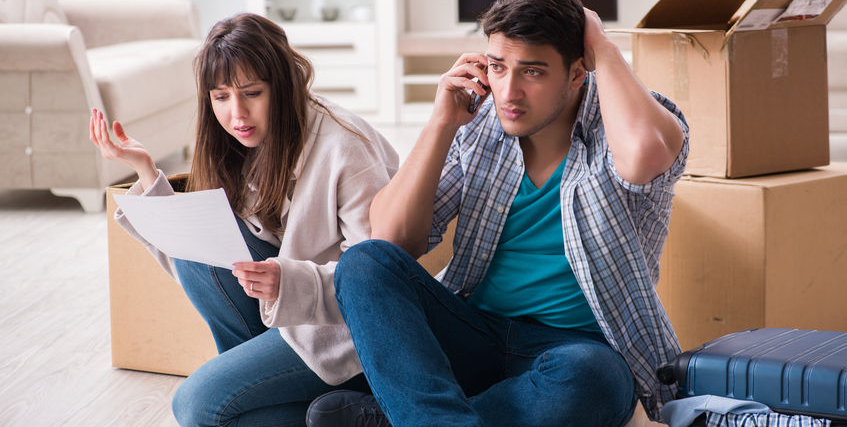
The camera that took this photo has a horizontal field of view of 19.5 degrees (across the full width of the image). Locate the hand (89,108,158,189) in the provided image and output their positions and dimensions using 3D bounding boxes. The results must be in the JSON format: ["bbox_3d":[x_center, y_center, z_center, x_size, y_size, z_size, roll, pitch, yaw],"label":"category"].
[{"bbox_3d":[-0.541,-0.119,4.440,0.105,0.145,0.100,5,9,41],"label":"hand"}]

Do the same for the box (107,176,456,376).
[{"bbox_3d":[-0.282,0.123,5.036,0.540,0.360,0.460,4,8,34],"label":"box"}]

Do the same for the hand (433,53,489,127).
[{"bbox_3d":[0.065,-0.205,4.120,0.095,0.125,0.090,3,8,30],"label":"hand"}]

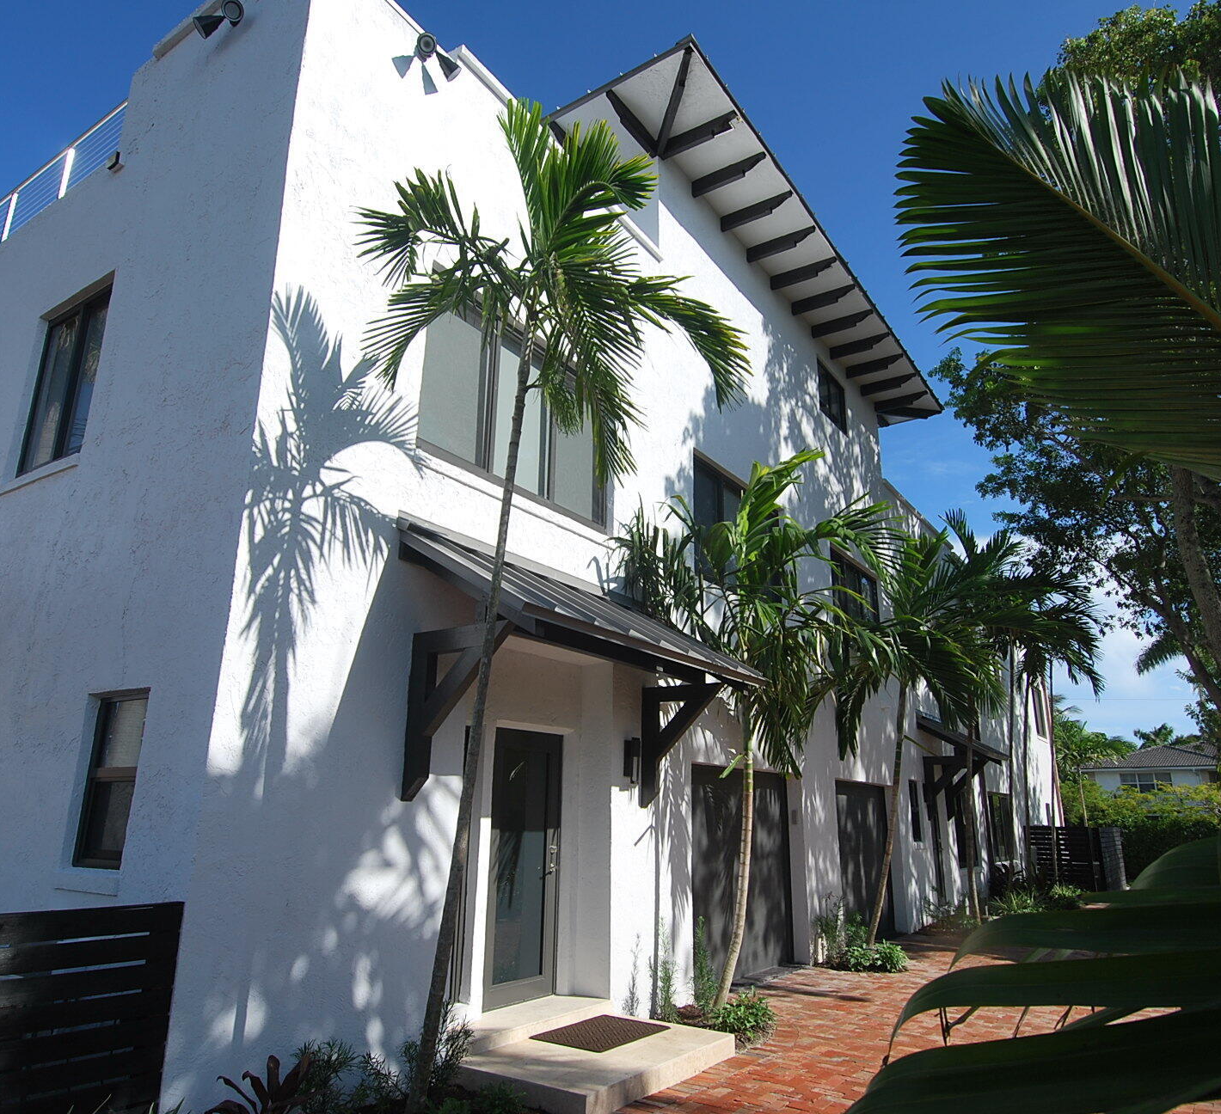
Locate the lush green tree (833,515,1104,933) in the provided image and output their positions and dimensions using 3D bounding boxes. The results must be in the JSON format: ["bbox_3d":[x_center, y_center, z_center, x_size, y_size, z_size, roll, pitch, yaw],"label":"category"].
[{"bbox_3d":[4.297,2.242,11.028,2.700,5.600,2.900,-11,-20,33],"label":"lush green tree"}]

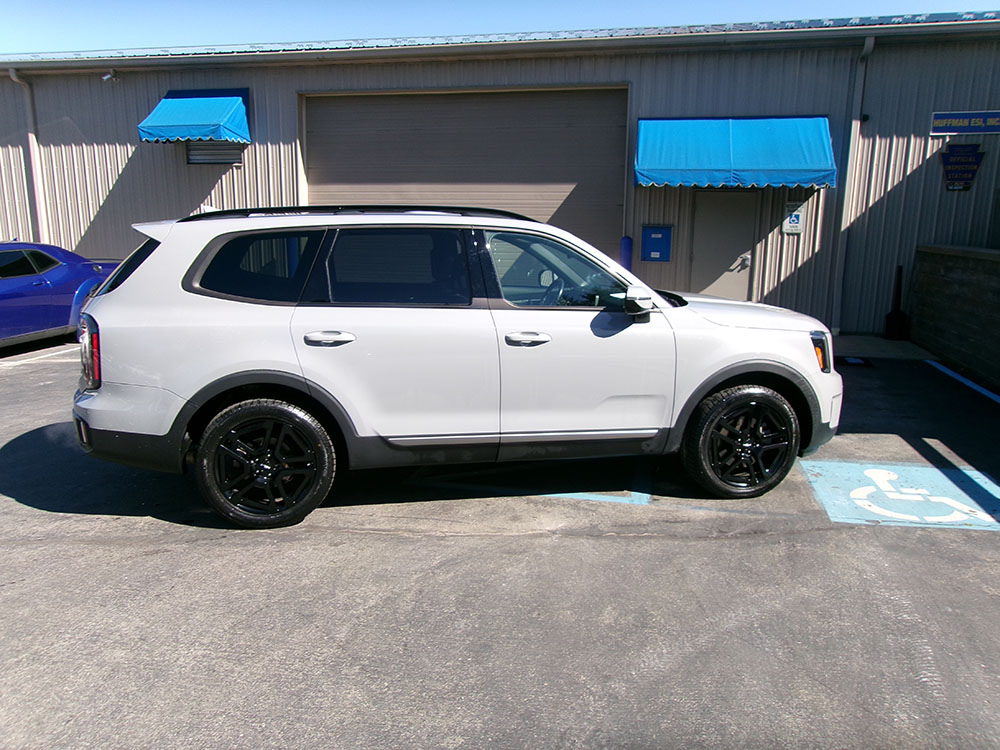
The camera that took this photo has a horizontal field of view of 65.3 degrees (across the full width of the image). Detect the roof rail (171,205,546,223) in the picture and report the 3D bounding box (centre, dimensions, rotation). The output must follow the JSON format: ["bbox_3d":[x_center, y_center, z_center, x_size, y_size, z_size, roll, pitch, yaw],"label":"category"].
[{"bbox_3d":[-0.793,-0.921,4.511,2.080,0.110,0.060,-1,12,-10],"label":"roof rail"}]

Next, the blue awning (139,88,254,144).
[{"bbox_3d":[-5.099,-4.355,13.046,1.500,0.900,0.880,3,13,12],"label":"blue awning"}]

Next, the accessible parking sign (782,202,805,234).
[{"bbox_3d":[4.428,-2.369,11.764,0.295,0.450,0.020,3,13,12],"label":"accessible parking sign"}]

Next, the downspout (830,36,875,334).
[{"bbox_3d":[5.127,-2.624,11.309,0.120,4.200,0.520,3,13,12],"label":"downspout"}]

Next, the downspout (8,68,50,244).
[{"bbox_3d":[-8.525,-3.326,14.234,0.120,4.200,0.520,3,13,12],"label":"downspout"}]

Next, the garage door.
[{"bbox_3d":[-0.661,-2.751,12.985,5.400,3.680,0.080,3,13,12],"label":"garage door"}]

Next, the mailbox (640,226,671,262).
[{"bbox_3d":[2.450,-2.052,12.216,0.460,0.560,0.180,3,13,12],"label":"mailbox"}]

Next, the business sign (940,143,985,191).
[{"bbox_3d":[6.590,-2.966,11.146,0.590,0.660,0.050,3,13,12],"label":"business sign"}]

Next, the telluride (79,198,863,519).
[{"bbox_3d":[-0.150,-0.231,5.409,5.000,1.790,2.030,-1,12,-10],"label":"telluride"}]

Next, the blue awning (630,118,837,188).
[{"bbox_3d":[3.373,-3.252,11.327,2.720,1.030,0.980,3,13,12],"label":"blue awning"}]

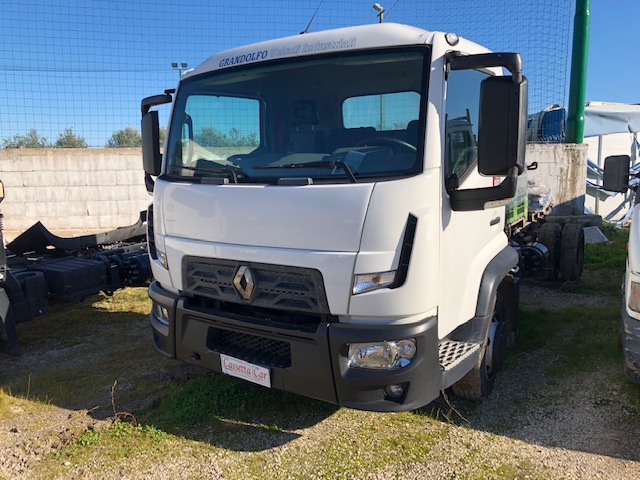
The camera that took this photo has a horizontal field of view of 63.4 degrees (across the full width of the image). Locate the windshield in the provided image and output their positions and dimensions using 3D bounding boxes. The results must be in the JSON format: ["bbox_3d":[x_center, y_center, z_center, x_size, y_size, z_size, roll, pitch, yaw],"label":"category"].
[{"bbox_3d":[-0.312,-0.721,3.133,1.981,0.735,0.242,4,-5,32],"label":"windshield"}]

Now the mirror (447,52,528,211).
[{"bbox_3d":[0.848,-0.561,2.720,0.428,0.809,0.205,4,11,32],"label":"mirror"}]

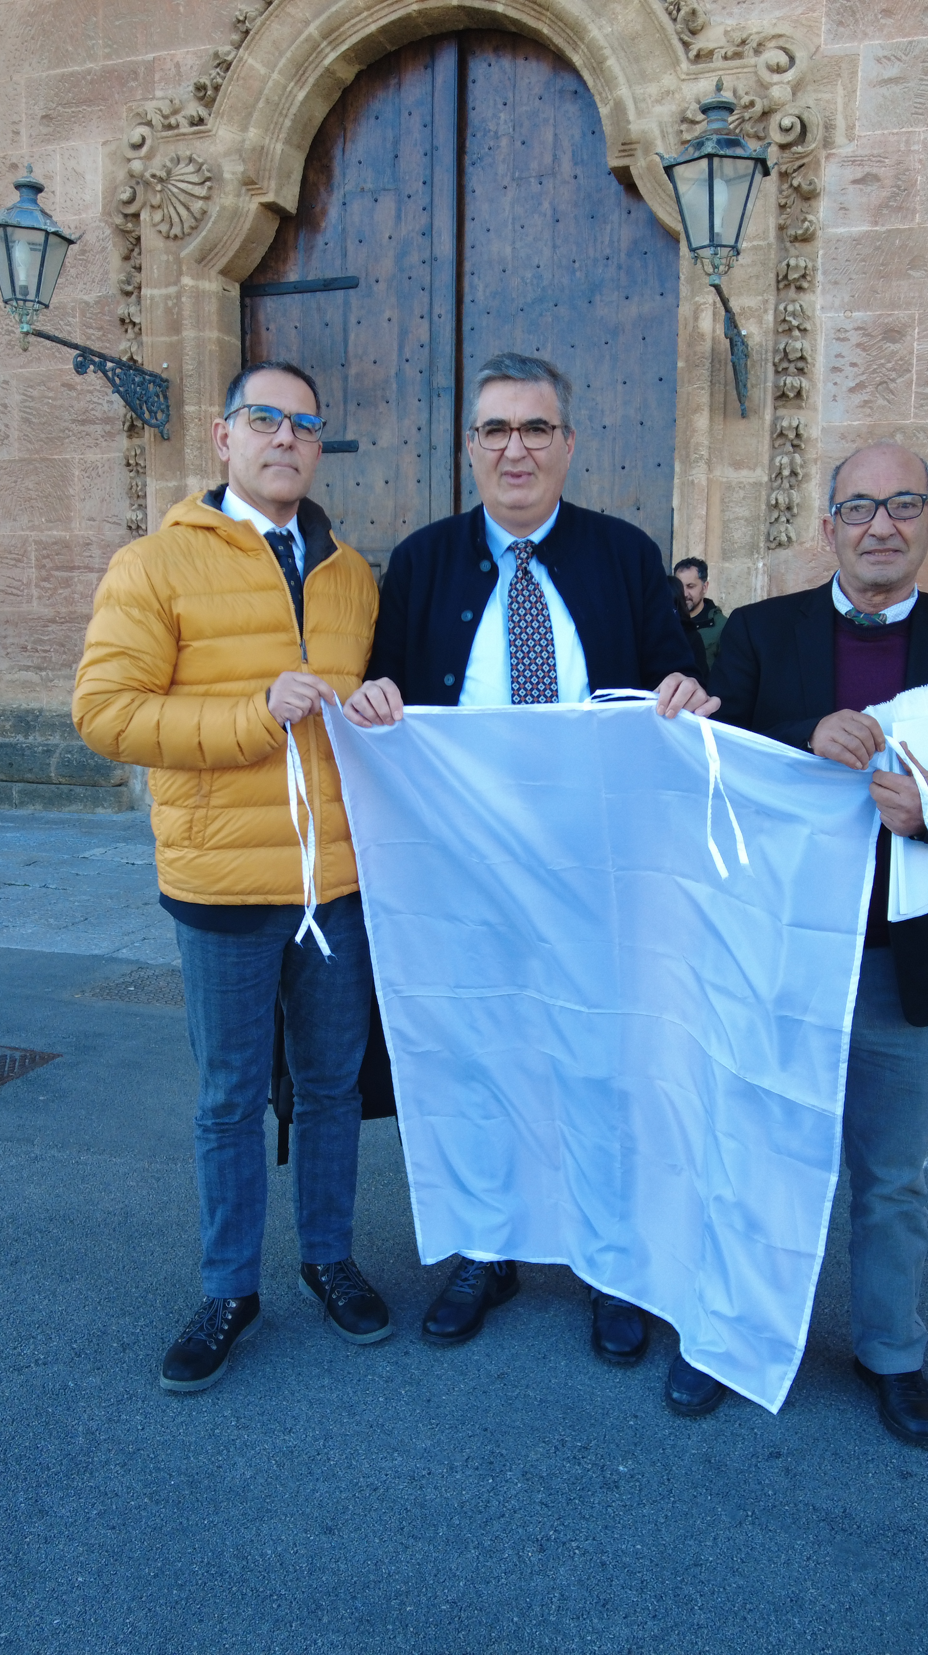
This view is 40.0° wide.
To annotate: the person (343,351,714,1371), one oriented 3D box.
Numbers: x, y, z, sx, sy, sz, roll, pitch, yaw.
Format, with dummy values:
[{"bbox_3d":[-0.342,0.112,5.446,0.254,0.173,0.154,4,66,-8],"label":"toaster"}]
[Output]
[{"bbox_3d":[0.119,0.063,2.357,0.620,1.820,0.470,1,7,0],"label":"person"}]

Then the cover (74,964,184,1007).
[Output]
[{"bbox_3d":[-1.130,0.638,5.007,0.600,0.030,0.520,3,8,15],"label":"cover"}]

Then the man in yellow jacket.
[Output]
[{"bbox_3d":[-0.411,0.076,2.309,0.540,1.790,0.460,-2,8,-19],"label":"man in yellow jacket"}]

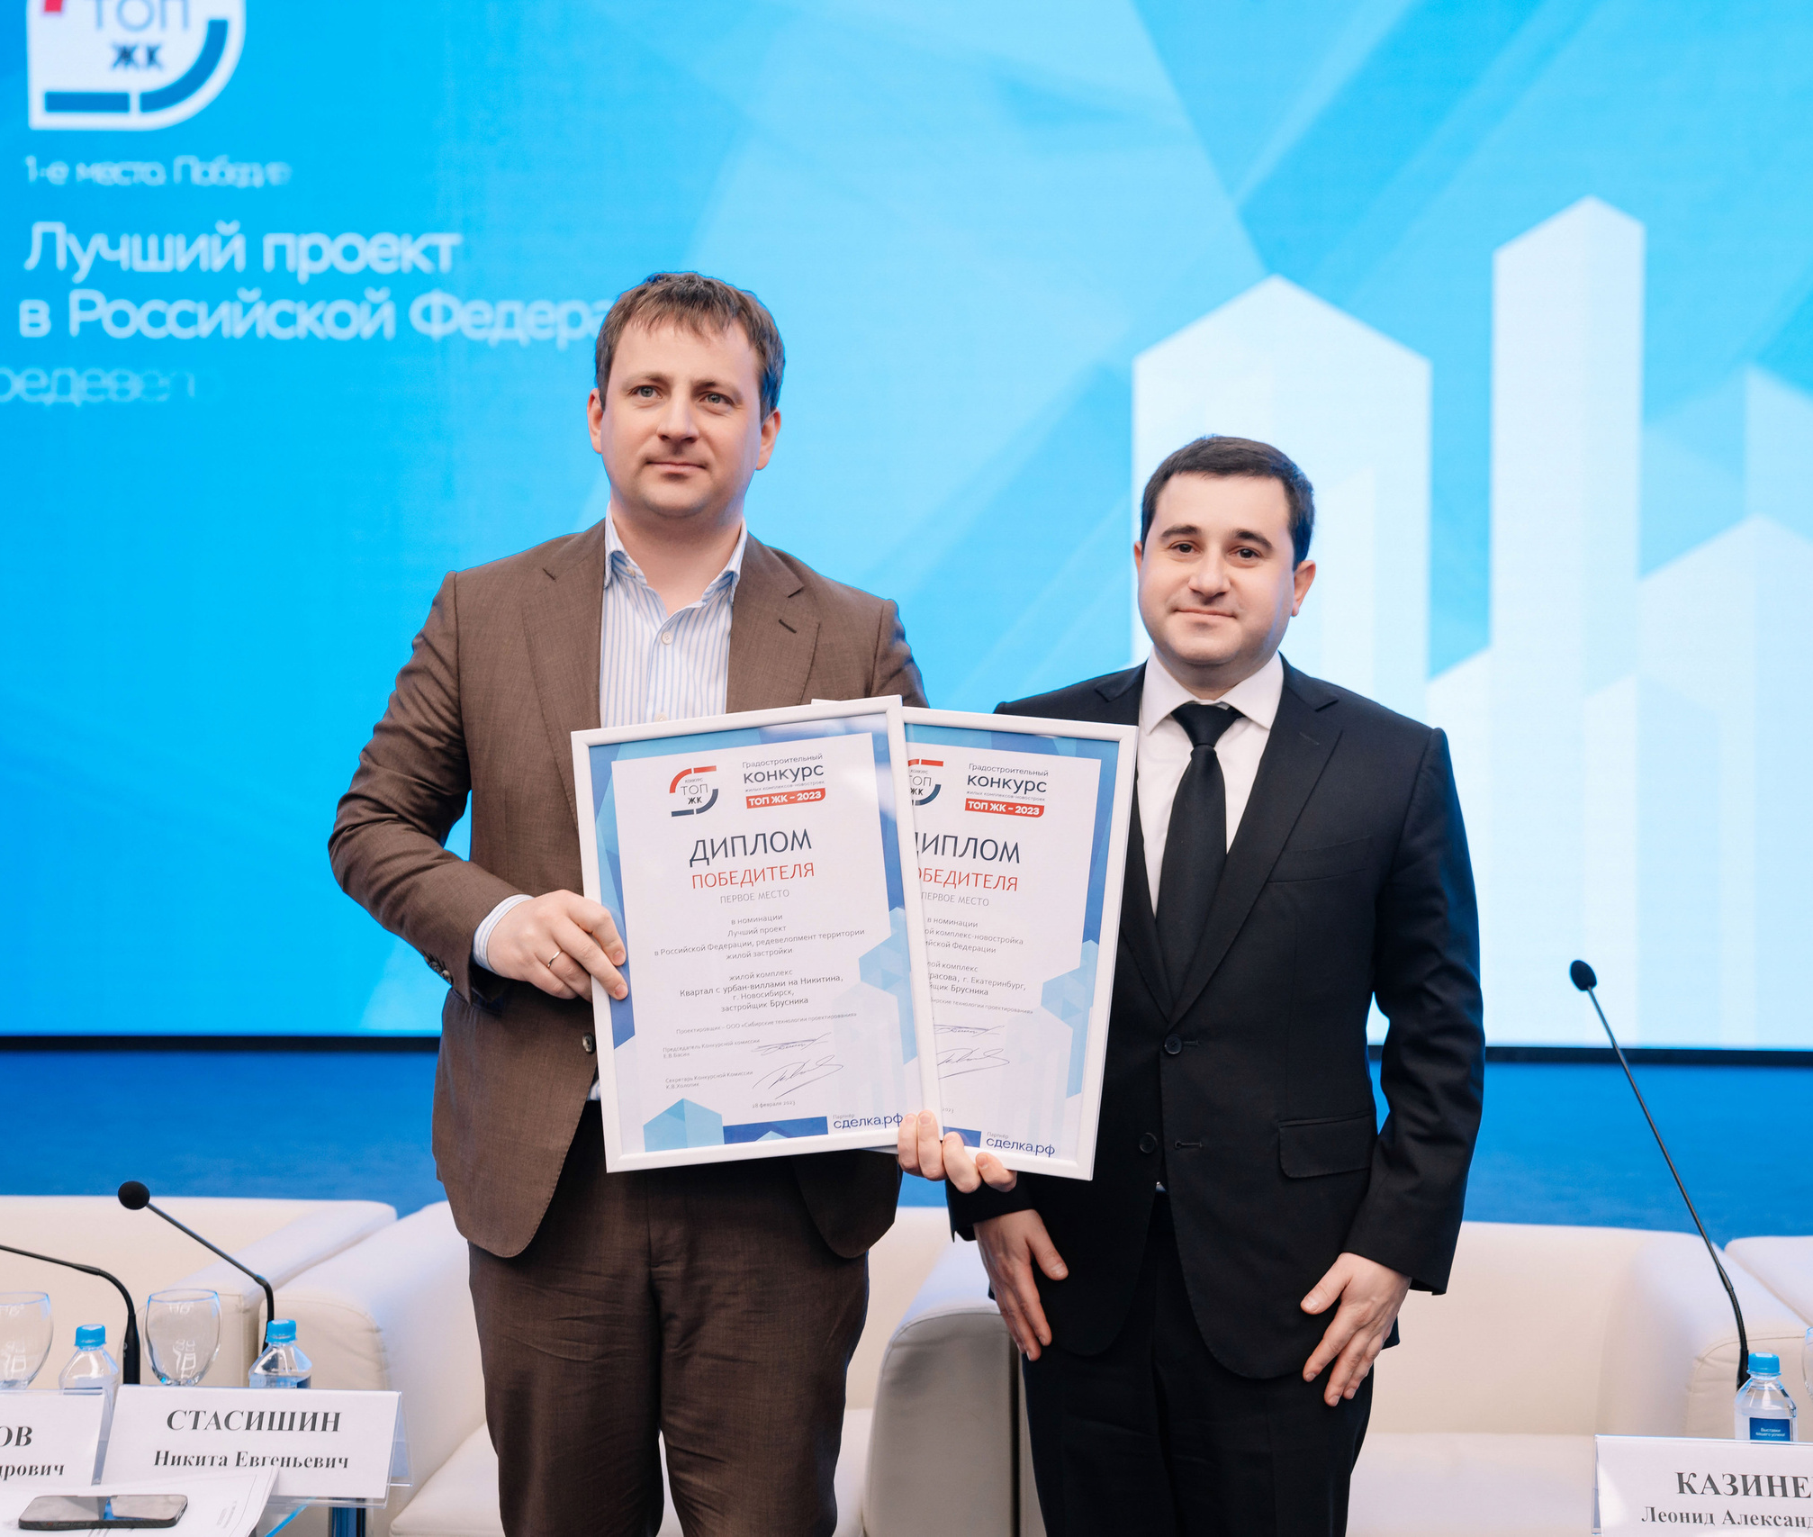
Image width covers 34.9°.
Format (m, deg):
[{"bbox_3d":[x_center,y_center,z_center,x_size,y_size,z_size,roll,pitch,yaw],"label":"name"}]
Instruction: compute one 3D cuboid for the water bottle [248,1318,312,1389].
[{"bbox_3d":[-0.667,0.670,3.080,0.066,0.163,0.066,0,1,0],"label":"water bottle"}]

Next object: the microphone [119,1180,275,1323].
[{"bbox_3d":[-0.714,0.572,2.950,0.080,0.360,0.400,0,1,7],"label":"microphone"}]

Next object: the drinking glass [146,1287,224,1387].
[{"bbox_3d":[-0.772,0.658,3.080,0.078,0.182,0.078,0,1,0],"label":"drinking glass"}]

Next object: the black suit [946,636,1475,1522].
[{"bbox_3d":[0.315,0.630,2.950,0.550,1.470,0.300,0,1,12],"label":"black suit"}]

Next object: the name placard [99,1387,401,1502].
[{"bbox_3d":[-0.668,0.699,2.975,0.293,0.113,0.090,0,1,6],"label":"name placard"}]

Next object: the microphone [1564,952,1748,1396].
[{"bbox_3d":[0.800,0.480,3.030,0.090,0.550,0.250,0,1,-34],"label":"microphone"}]

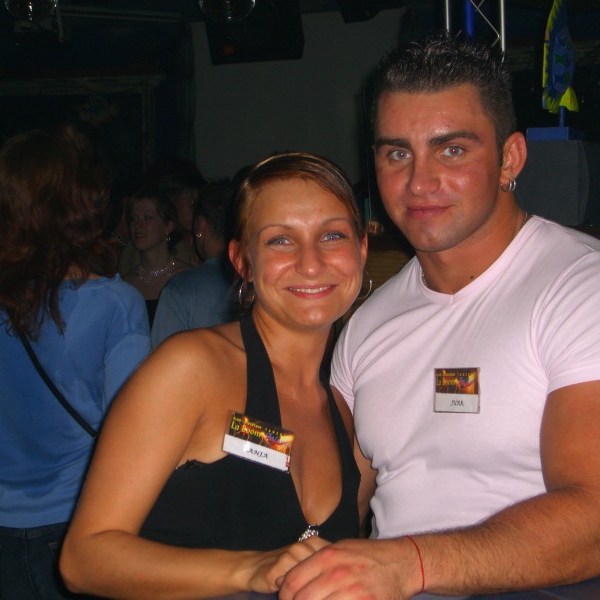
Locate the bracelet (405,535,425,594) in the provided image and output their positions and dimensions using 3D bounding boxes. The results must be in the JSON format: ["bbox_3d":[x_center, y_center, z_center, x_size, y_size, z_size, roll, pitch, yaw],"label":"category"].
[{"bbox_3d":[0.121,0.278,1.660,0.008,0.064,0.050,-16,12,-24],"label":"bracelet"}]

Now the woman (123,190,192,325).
[{"bbox_3d":[-0.475,0.460,5.250,0.470,1.640,0.310,1,3,30],"label":"woman"}]

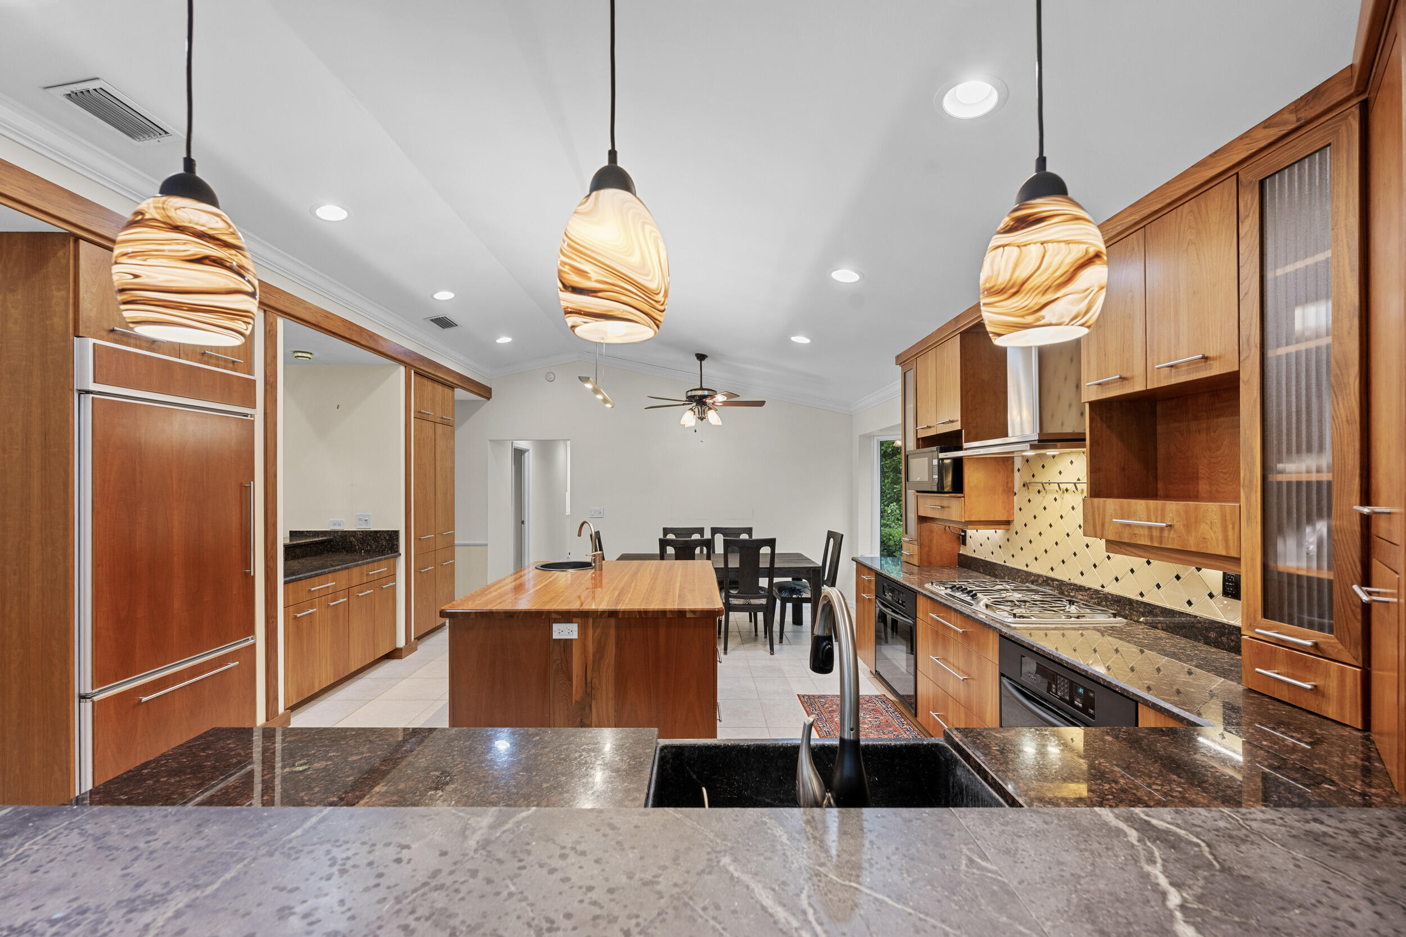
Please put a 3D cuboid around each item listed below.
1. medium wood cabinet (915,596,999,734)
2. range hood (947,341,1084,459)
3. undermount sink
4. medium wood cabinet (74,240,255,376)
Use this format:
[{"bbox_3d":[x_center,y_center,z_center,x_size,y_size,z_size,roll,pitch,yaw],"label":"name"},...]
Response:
[{"bbox_3d":[1.550,1.087,2.760,0.590,0.760,0.890,0,-1,-1],"label":"medium wood cabinet"},{"bbox_3d":[1.640,-0.444,2.790,0.470,0.750,0.890,0,-1,-1],"label":"range hood"},{"bbox_3d":[0.256,0.799,1.149,0.760,0.235,0.510,0,-1,-1],"label":"undermount sink"},{"bbox_3d":[-2.910,-0.746,2.750,0.580,0.420,0.900,0,-1,0],"label":"medium wood cabinet"}]

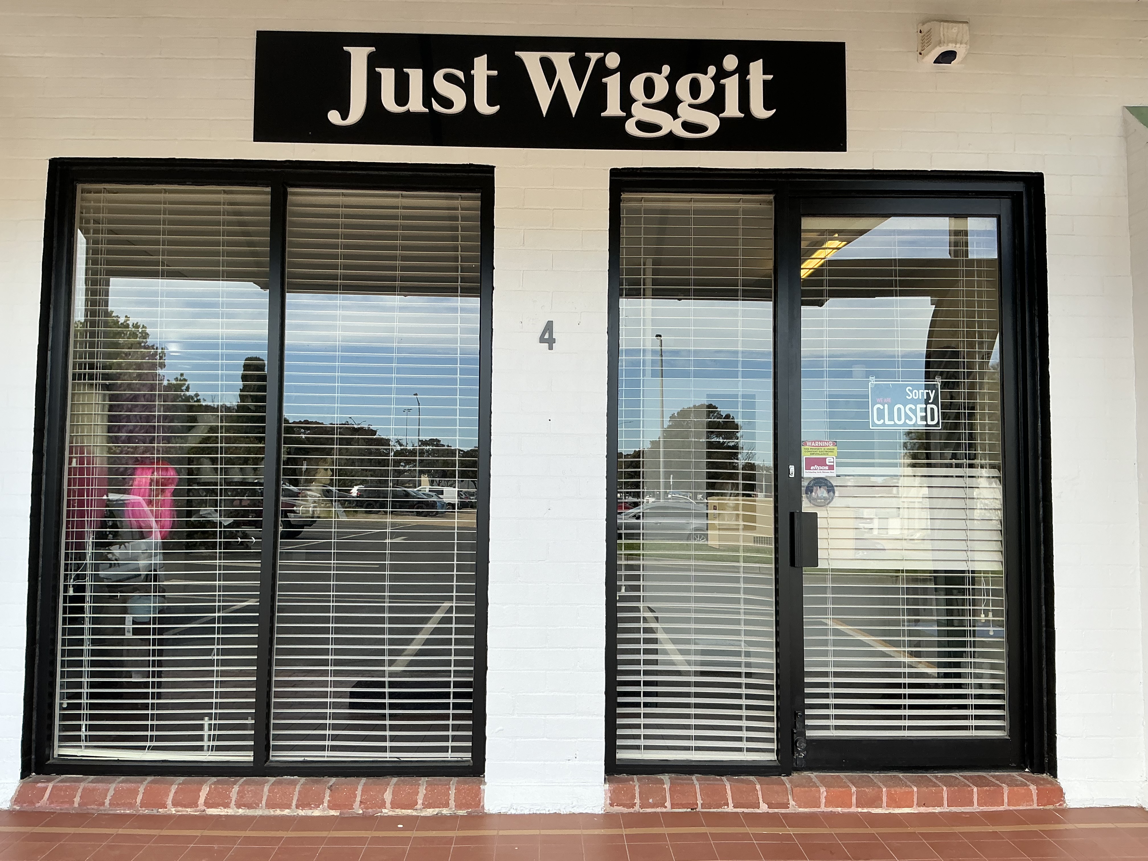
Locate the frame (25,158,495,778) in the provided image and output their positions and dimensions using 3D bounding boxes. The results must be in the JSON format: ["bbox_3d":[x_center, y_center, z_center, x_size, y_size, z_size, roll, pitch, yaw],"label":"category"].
[{"bbox_3d":[-1.242,0.162,3.849,1.736,2.398,0.070,1,-4,-1],"label":"frame"}]

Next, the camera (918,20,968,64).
[{"bbox_3d":[1.527,-1.627,3.847,0.159,0.164,0.134,1,-4,-1],"label":"camera"}]

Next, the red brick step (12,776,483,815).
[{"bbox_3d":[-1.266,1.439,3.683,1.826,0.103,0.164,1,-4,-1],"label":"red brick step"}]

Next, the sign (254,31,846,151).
[{"bbox_3d":[-0.088,-1.402,3.851,2.447,0.466,0.030,1,-4,-1],"label":"sign"}]

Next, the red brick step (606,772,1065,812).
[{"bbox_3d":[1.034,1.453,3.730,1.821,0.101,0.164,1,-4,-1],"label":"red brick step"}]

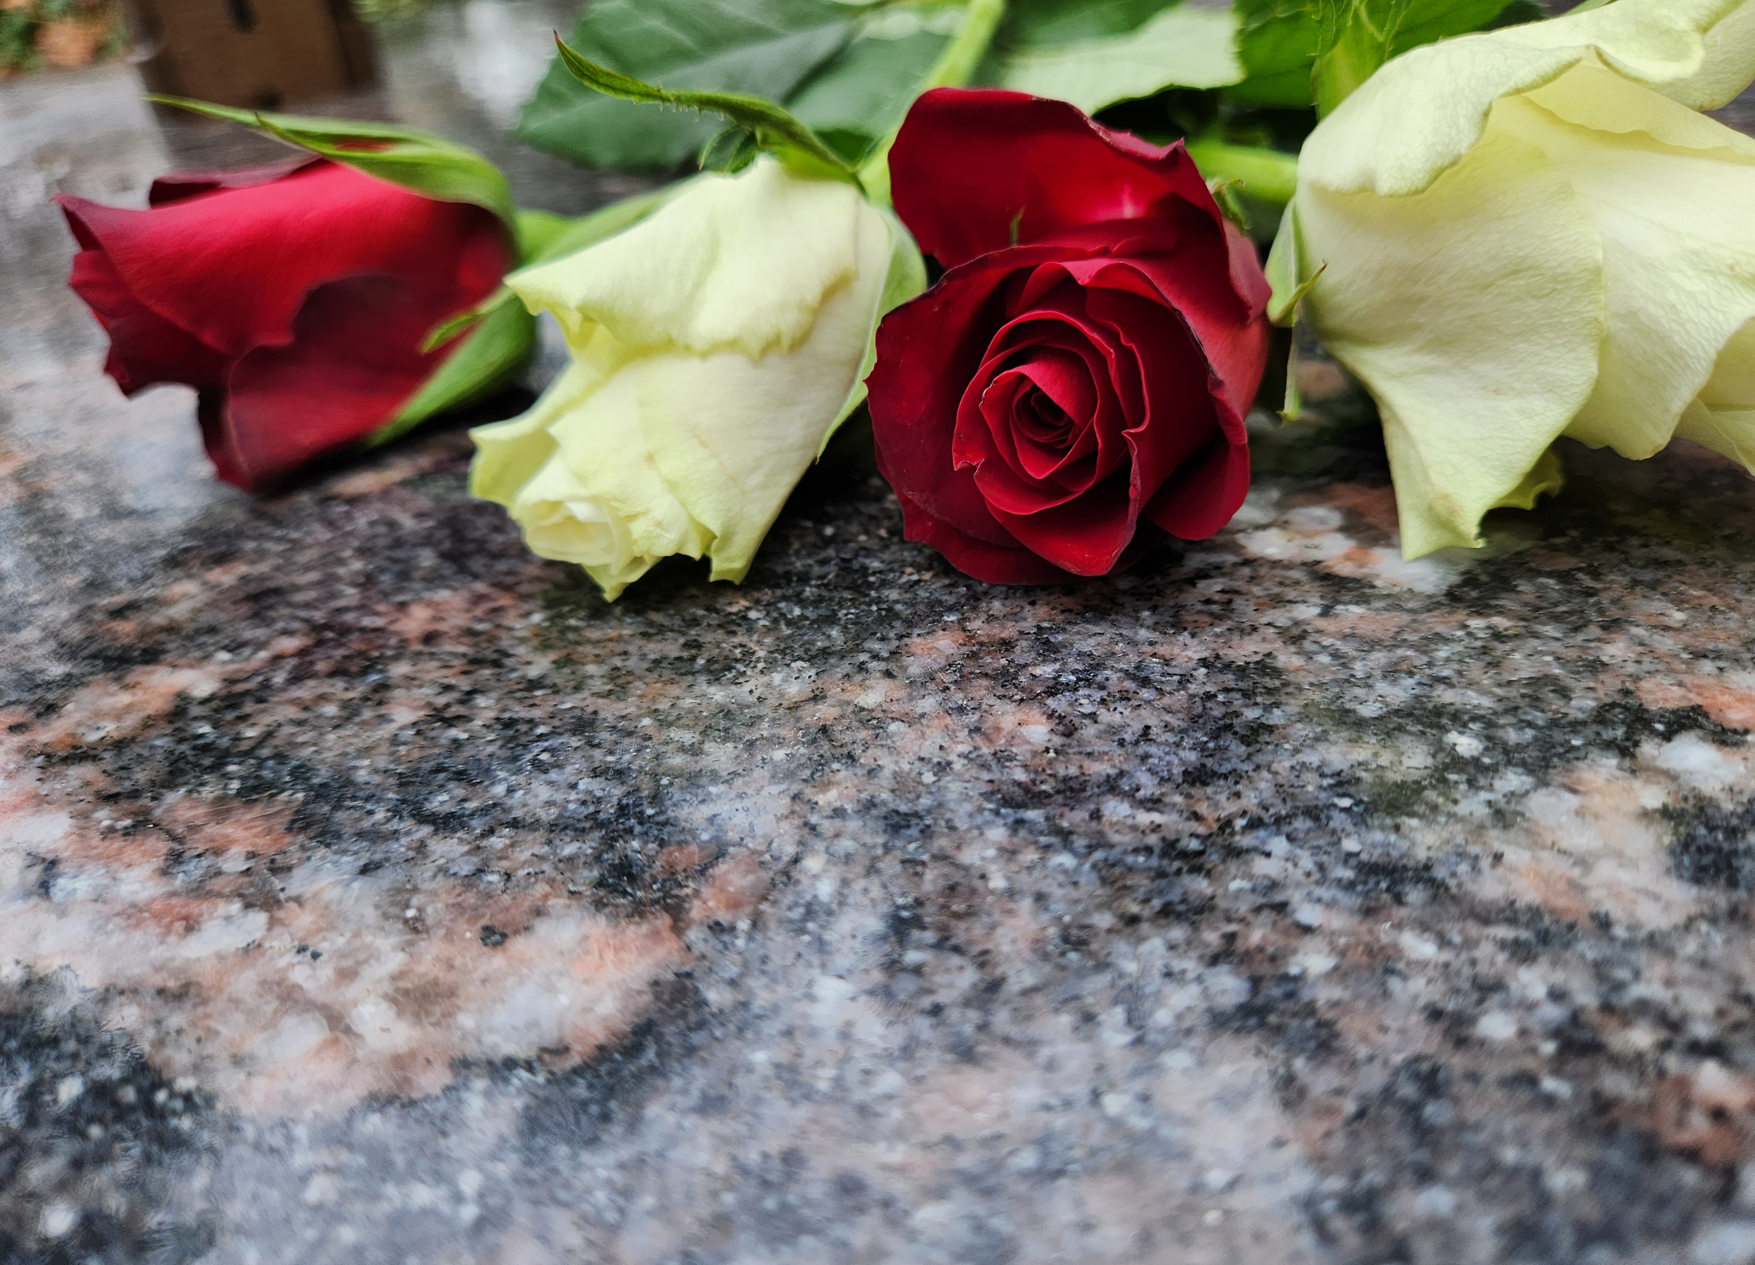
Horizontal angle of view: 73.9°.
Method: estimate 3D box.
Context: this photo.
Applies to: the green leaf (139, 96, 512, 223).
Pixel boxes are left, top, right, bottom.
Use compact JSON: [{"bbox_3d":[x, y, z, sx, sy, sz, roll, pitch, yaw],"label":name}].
[{"bbox_3d":[-0.090,-0.079,0.193,0.058,0.014,0.016,2,33,2],"label":"green leaf"}]

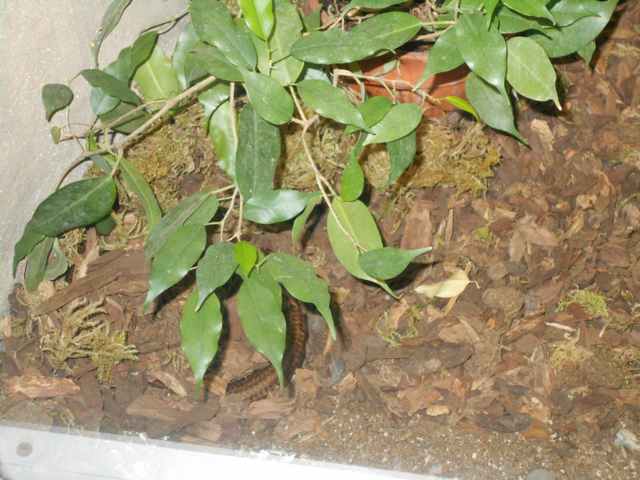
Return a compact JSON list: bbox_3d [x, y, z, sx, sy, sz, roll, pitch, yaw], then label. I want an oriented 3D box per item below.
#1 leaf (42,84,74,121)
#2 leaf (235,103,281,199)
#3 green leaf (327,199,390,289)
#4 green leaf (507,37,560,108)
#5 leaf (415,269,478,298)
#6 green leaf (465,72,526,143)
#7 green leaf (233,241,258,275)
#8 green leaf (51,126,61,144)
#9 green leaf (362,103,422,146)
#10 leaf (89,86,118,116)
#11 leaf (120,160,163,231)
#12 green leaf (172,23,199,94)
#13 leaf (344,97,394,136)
[{"bbox_3d":[-0.190,-0.098,1.012,0.019,0.029,0.010,28,0,-38],"label":"leaf"},{"bbox_3d":[-0.049,-0.071,1.098,0.034,0.016,0.081,0,76,0],"label":"leaf"},{"bbox_3d":[0.029,0.003,0.985,0.035,0.014,0.082,-28,68,-4],"label":"green leaf"},{"bbox_3d":[0.148,-0.116,0.970,0.031,0.013,0.065,-39,73,11],"label":"green leaf"},{"bbox_3d":[0.090,0.031,1.000,0.046,0.011,0.021,-10,35,-14],"label":"leaf"},{"bbox_3d":[0.144,-0.111,1.156,0.040,0.016,0.077,-34,79,-14],"label":"green leaf"},{"bbox_3d":[-0.043,0.011,0.830,0.015,0.007,0.024,-4,68,-3],"label":"green leaf"},{"bbox_3d":[-0.210,-0.083,1.117,0.008,0.005,0.015,3,73,-10],"label":"green leaf"},{"bbox_3d":[0.048,-0.076,0.930,0.049,0.012,0.028,-35,76,5],"label":"green leaf"},{"bbox_3d":[-0.148,-0.096,0.970,0.022,0.009,0.024,-15,73,-7],"label":"leaf"},{"bbox_3d":[-0.117,-0.029,0.920,0.019,0.016,0.057,-19,71,-6],"label":"leaf"},{"bbox_3d":[-0.106,-0.149,1.145,0.026,0.012,0.060,11,80,2],"label":"green leaf"},{"bbox_3d":[0.038,-0.095,1.095,0.051,0.010,0.023,-37,78,-11],"label":"leaf"}]

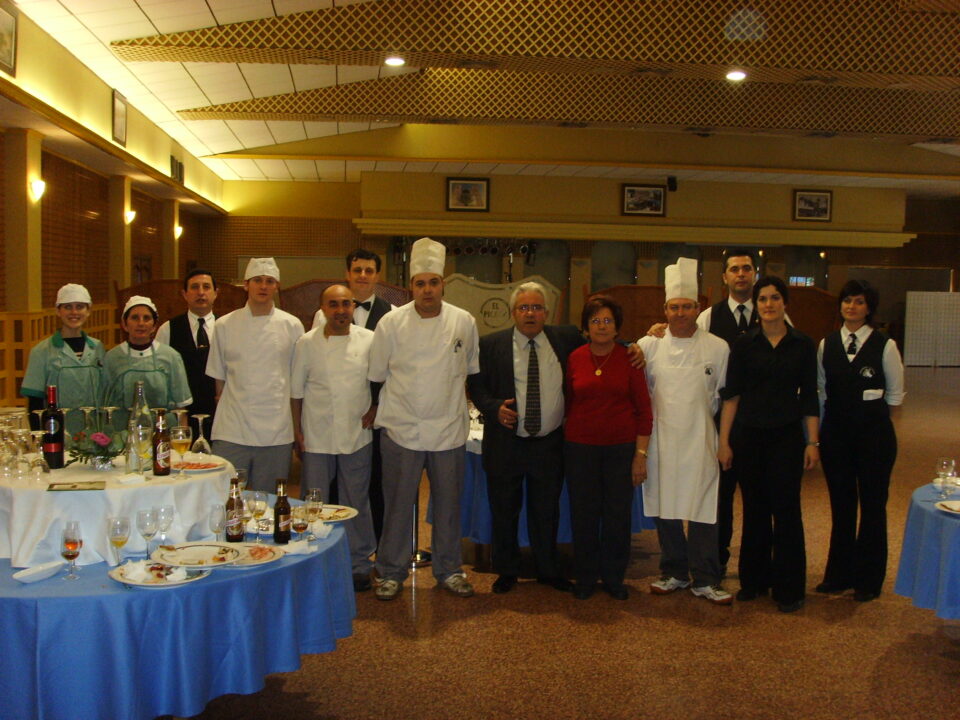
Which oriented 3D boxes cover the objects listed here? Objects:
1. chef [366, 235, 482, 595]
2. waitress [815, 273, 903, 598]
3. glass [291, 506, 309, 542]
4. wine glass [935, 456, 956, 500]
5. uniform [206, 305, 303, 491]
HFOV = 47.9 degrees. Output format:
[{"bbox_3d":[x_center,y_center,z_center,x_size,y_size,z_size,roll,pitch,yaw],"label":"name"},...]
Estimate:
[{"bbox_3d":[-0.293,0.301,5.793,0.590,1.900,0.370,1,4,-2],"label":"chef"},{"bbox_3d":[2.003,0.416,5.694,0.470,1.673,0.310,3,5,26],"label":"waitress"},{"bbox_3d":[-0.637,0.583,3.845,0.060,0.122,0.060,1,4,0],"label":"glass"},{"bbox_3d":[2.002,0.510,4.652,0.076,0.170,0.076,3,5,20],"label":"wine glass"},{"bbox_3d":[-1.225,0.434,5.865,0.530,1.470,0.320,1,4,-10],"label":"uniform"}]

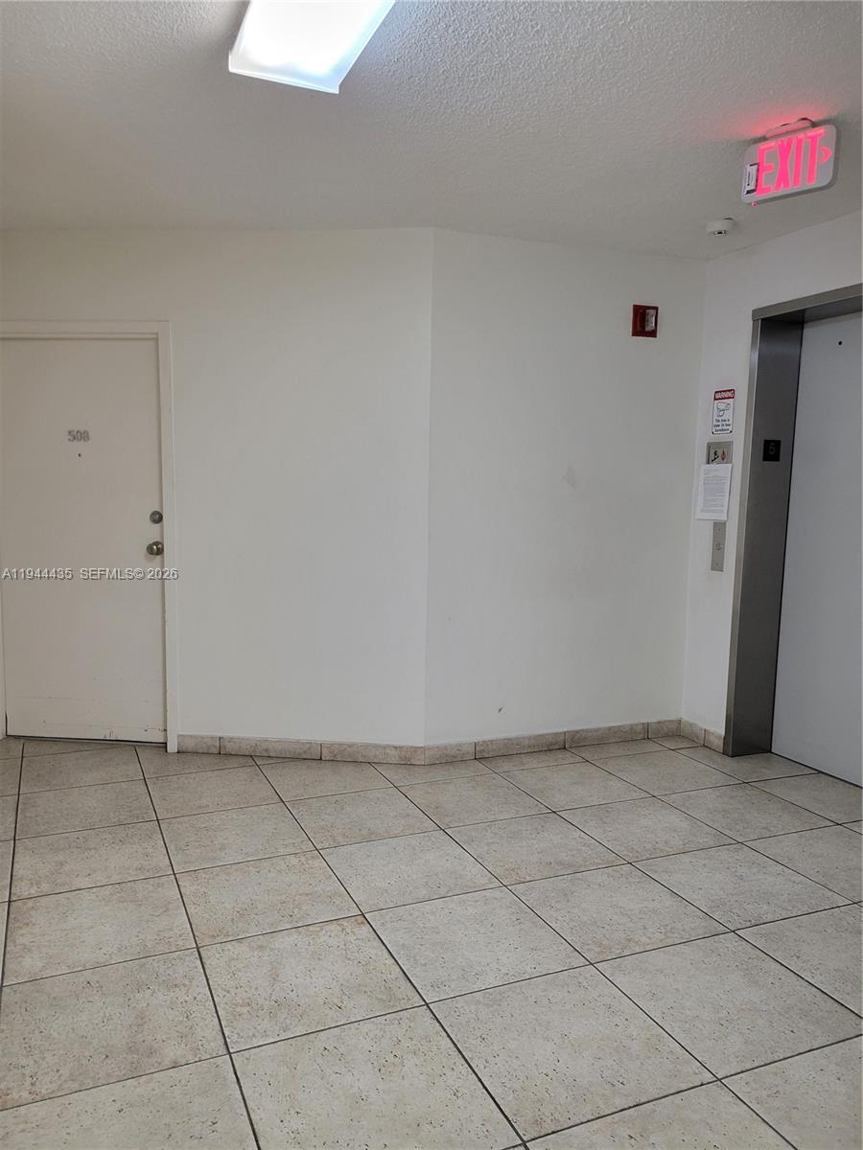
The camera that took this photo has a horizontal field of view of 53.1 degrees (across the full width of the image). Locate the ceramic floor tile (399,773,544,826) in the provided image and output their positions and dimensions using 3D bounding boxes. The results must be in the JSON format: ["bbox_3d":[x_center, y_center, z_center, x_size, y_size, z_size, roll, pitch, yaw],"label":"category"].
[{"bbox_3d":[0.170,0.954,3.653,0.495,0.010,0.495,-2,7,-24],"label":"ceramic floor tile"}]

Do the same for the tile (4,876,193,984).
[{"bbox_3d":[-1.007,1.057,2.614,0.502,0.010,0.502,-2,7,-24],"label":"tile"}]

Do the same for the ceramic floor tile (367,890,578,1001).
[{"bbox_3d":[0.122,1.088,2.571,0.504,0.010,0.504,-2,7,-24],"label":"ceramic floor tile"}]

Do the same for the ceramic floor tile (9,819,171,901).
[{"bbox_3d":[-1.209,1.004,3.074,0.502,0.010,0.502,-2,7,-24],"label":"ceramic floor tile"}]

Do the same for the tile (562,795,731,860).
[{"bbox_3d":[0.832,0.994,3.390,0.495,0.010,0.495,-2,7,-24],"label":"tile"}]

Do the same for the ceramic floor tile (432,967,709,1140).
[{"bbox_3d":[0.320,1.126,2.082,0.495,0.010,0.495,-2,7,-24],"label":"ceramic floor tile"}]

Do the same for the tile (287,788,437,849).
[{"bbox_3d":[-0.284,0.976,3.478,0.502,0.010,0.502,-2,7,-24],"label":"tile"}]

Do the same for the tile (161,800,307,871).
[{"bbox_3d":[-0.747,0.990,3.276,0.502,0.010,0.502,-2,7,-24],"label":"tile"}]

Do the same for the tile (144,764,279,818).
[{"bbox_3d":[-0.949,0.937,3.736,0.502,0.010,0.502,-2,7,-24],"label":"tile"}]

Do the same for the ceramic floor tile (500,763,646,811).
[{"bbox_3d":[0.625,0.940,3.852,0.495,0.010,0.495,-2,7,-24],"label":"ceramic floor tile"}]

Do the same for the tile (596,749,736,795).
[{"bbox_3d":[1.104,0.935,4.084,0.502,0.010,0.502,-2,7,-24],"label":"tile"}]

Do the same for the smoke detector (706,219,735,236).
[{"bbox_3d":[1.252,-1.503,3.748,0.120,0.048,0.120,1,6,0],"label":"smoke detector"}]

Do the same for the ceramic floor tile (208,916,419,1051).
[{"bbox_3d":[-0.342,1.096,2.357,0.502,0.010,0.502,-2,7,-24],"label":"ceramic floor tile"}]

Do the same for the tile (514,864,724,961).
[{"bbox_3d":[0.578,1.060,2.735,0.495,0.010,0.495,-2,7,-24],"label":"tile"}]

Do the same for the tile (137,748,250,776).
[{"bbox_3d":[-1.151,0.883,4.195,0.502,0.010,0.502,-2,7,-24],"label":"tile"}]

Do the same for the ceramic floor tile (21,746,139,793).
[{"bbox_3d":[-1.622,0.901,4.007,0.504,0.010,0.504,-2,7,-24],"label":"ceramic floor tile"}]

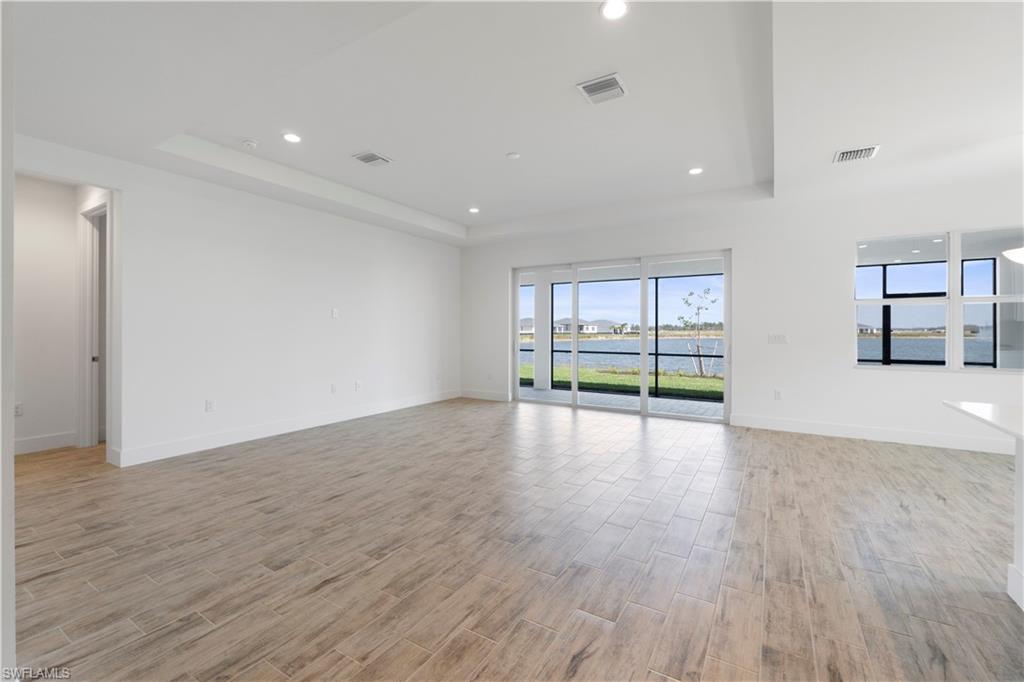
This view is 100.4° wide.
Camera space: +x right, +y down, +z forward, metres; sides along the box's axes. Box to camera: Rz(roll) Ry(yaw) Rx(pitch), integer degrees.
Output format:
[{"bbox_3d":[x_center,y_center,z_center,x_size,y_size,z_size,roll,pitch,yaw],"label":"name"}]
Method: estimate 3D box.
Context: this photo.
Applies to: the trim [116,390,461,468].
[{"bbox_3d":[-2.347,1.058,6.164,0.020,0.173,5.045,1,2,32],"label":"trim"}]

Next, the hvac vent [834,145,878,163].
[{"bbox_3d":[3.128,-1.684,3.883,0.302,0.020,0.302,1,2,32],"label":"hvac vent"}]

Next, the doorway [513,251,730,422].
[{"bbox_3d":[1.515,-0.086,6.766,3.527,2.421,0.150,1,2,32],"label":"doorway"}]

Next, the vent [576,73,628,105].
[{"bbox_3d":[0.685,-1.890,3.226,0.302,0.020,0.302,1,2,32],"label":"vent"}]

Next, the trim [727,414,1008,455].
[{"bbox_3d":[4.122,1.084,5.081,2.680,0.165,0.020,1,2,32],"label":"trim"}]

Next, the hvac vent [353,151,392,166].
[{"bbox_3d":[-1.470,-1.920,4.526,0.302,0.020,0.302,1,2,32],"label":"hvac vent"}]

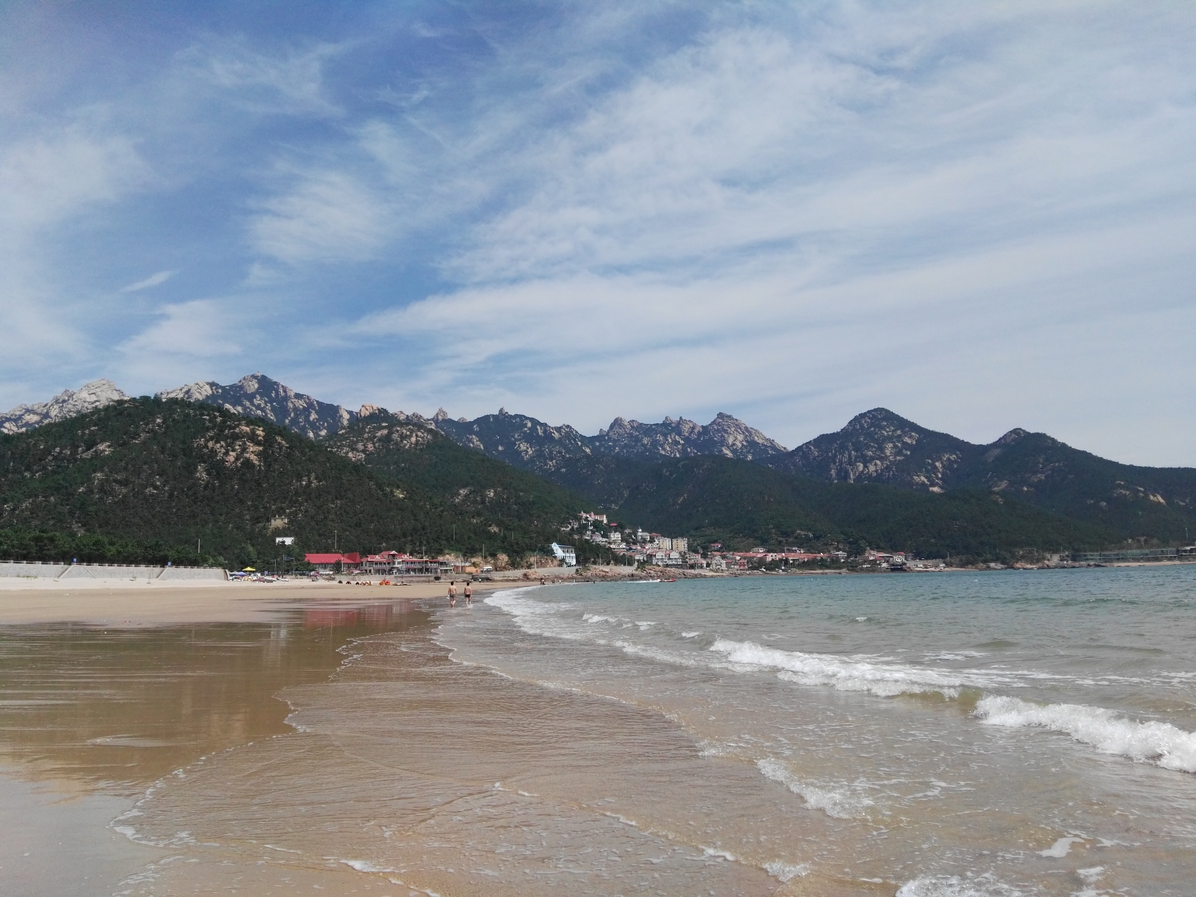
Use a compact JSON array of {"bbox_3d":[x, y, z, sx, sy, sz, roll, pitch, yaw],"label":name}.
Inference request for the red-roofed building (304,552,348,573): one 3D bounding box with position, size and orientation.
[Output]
[{"bbox_3d":[-93.505,39.731,335.000,14.500,7.100,9.000,2,-9,-27],"label":"red-roofed building"}]

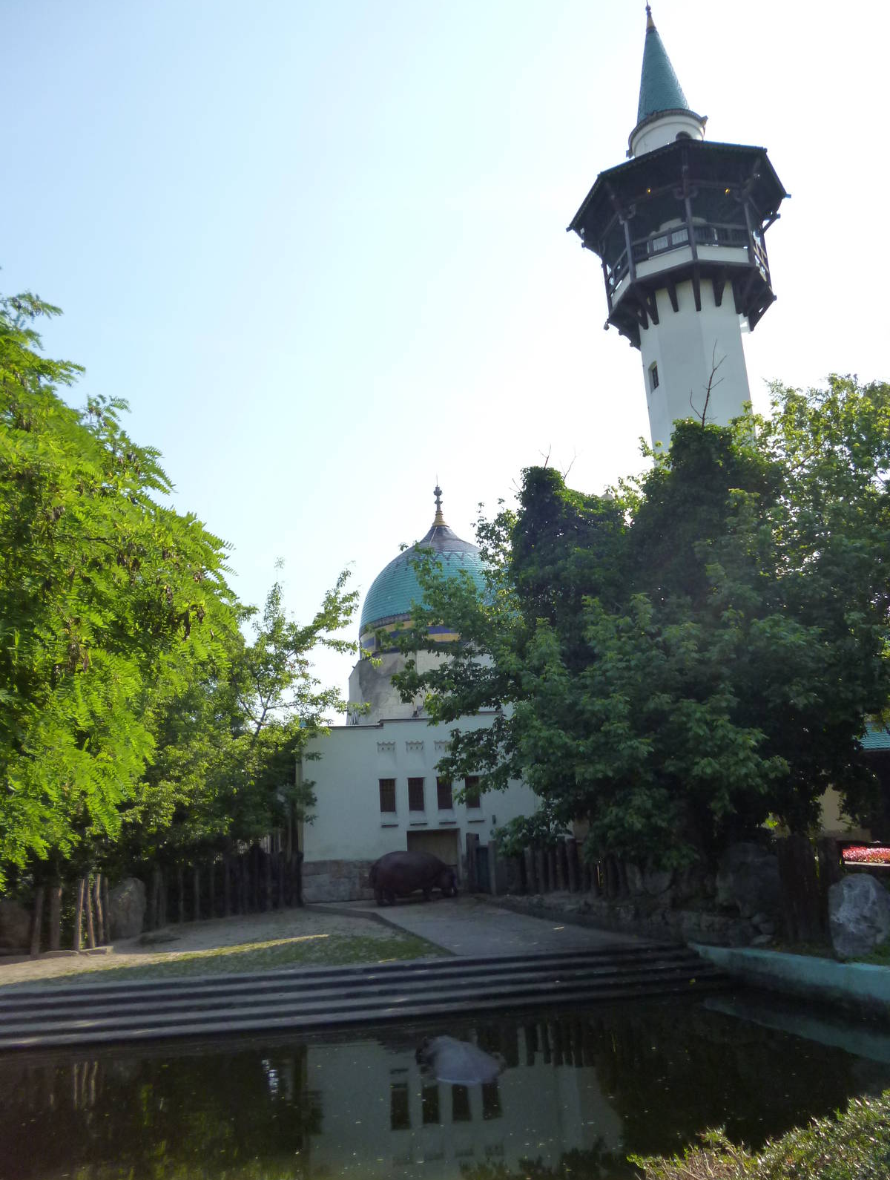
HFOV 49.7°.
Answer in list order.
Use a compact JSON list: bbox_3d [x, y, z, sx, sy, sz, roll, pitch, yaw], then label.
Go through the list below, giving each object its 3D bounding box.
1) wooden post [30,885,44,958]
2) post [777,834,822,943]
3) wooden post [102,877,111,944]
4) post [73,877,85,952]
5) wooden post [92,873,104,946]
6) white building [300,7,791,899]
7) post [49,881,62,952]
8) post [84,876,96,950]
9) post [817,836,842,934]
[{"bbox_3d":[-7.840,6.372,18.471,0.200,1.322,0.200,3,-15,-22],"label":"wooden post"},{"bbox_3d":[5.613,4.731,15.195,0.620,1.650,0.500,-1,-12,20],"label":"post"},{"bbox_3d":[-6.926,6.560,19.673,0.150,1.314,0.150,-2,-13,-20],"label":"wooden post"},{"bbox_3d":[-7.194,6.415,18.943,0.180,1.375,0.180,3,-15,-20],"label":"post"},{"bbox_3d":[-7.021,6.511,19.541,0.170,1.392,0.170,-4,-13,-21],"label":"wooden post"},{"bbox_3d":[3.228,-6.014,33.078,16.900,30.400,11.400,-1,-14,-10],"label":"white building"},{"bbox_3d":[-7.595,6.401,18.791,0.230,1.259,0.230,3,-15,-21],"label":"post"},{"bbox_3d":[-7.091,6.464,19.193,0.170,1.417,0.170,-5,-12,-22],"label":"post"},{"bbox_3d":[6.213,4.849,15.501,0.360,1.668,0.340,-1,-12,21],"label":"post"}]

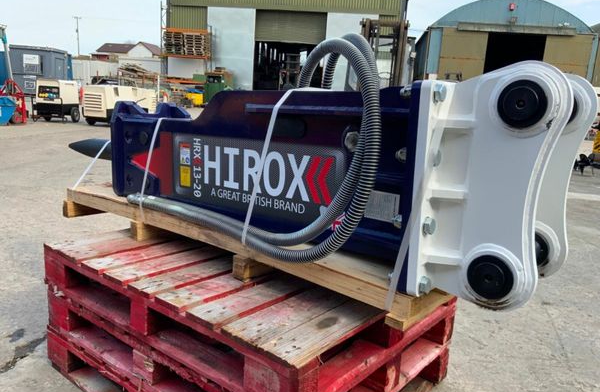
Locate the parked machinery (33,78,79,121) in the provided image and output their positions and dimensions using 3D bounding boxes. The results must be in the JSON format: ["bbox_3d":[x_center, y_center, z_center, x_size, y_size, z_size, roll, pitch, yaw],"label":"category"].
[{"bbox_3d":[-6.532,-2.577,13.586,0.740,1.100,1.150,4,12,1],"label":"parked machinery"}]

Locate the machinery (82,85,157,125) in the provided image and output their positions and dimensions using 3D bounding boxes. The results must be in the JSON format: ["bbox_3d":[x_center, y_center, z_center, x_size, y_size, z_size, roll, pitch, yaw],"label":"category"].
[{"bbox_3d":[-4.917,-2.530,13.904,0.810,0.985,2.100,8,13,19],"label":"machinery"}]

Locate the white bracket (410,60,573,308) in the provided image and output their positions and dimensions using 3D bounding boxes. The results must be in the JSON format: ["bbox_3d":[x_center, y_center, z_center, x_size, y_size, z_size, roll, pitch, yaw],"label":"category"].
[{"bbox_3d":[0.584,-0.038,1.419,0.350,0.635,0.450,9,12,37],"label":"white bracket"}]

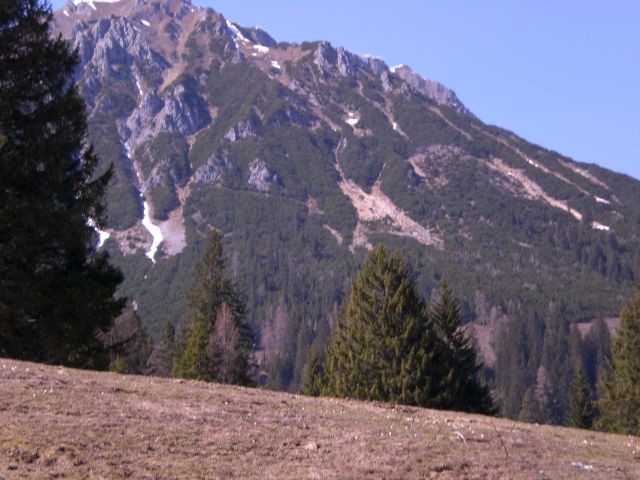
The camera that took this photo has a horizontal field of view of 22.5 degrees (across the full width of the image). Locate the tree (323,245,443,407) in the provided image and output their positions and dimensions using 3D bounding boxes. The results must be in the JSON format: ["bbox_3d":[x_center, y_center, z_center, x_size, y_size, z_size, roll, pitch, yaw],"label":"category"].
[{"bbox_3d":[2.642,3.657,68.000,5.000,6.900,5.000,0,-4,0],"label":"tree"}]

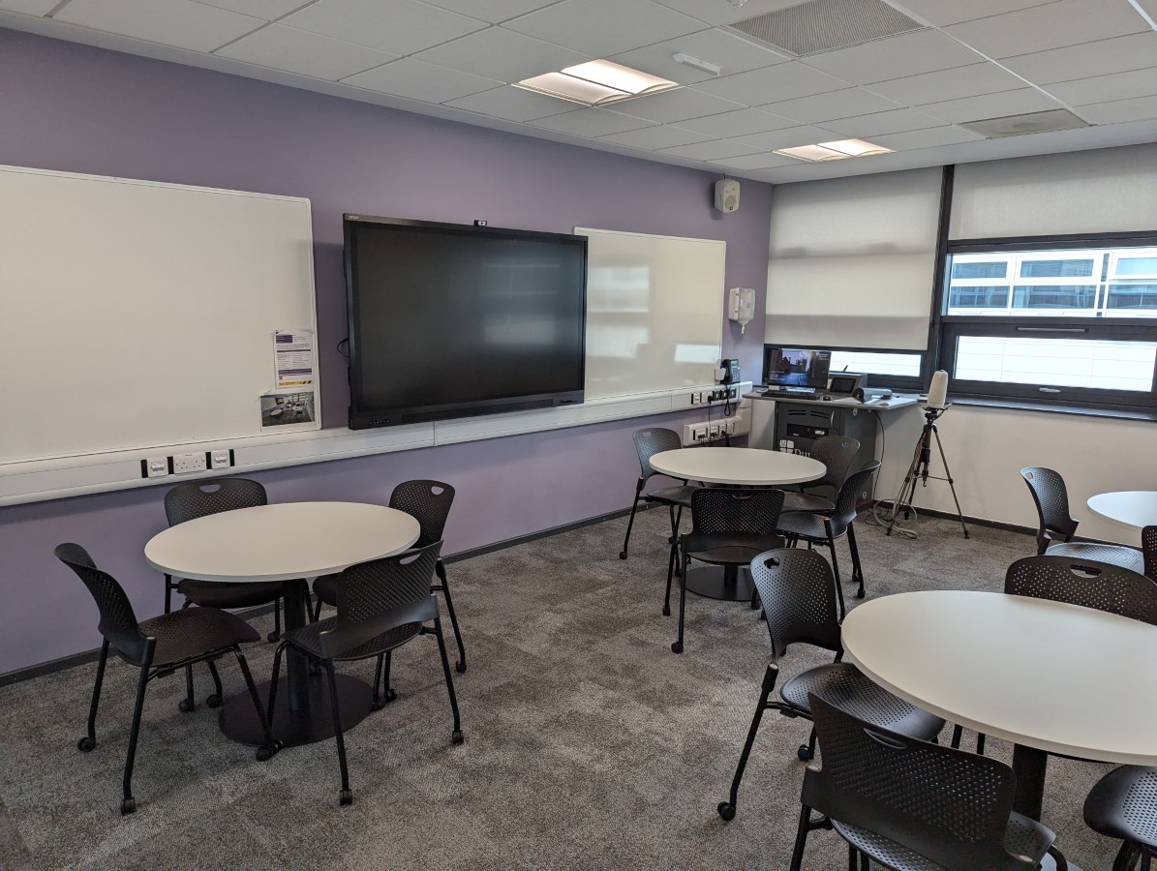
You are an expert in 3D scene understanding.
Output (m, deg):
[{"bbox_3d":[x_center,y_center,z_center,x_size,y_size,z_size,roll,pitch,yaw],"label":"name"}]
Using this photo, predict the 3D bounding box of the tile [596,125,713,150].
[{"bbox_3d":[0.518,-1.922,5.171,0.590,0.020,0.600,9,13,44],"label":"tile"}]

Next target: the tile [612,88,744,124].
[{"bbox_3d":[0.517,-1.782,4.330,0.600,0.020,0.600,9,13,44],"label":"tile"}]

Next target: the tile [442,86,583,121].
[{"bbox_3d":[-0.336,-1.778,4.293,0.585,0.020,0.600,10,13,44],"label":"tile"}]

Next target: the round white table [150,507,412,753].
[{"bbox_3d":[-1.142,0.748,3.234,1.000,0.737,1.000,1,9,0],"label":"round white table"}]

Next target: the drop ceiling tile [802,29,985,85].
[{"bbox_3d":[1.360,-1.632,3.474,0.600,0.020,0.600,10,13,44],"label":"drop ceiling tile"}]

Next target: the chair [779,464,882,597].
[{"bbox_3d":[1.278,0.510,4.295,0.570,0.820,0.540,5,11,29],"label":"chair"}]

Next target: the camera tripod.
[{"bbox_3d":[2.388,0.241,5.666,0.500,0.910,0.550,-4,10,-23],"label":"camera tripod"}]

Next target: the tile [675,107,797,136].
[{"bbox_3d":[0.937,-1.850,4.753,0.600,0.020,0.600,9,13,44],"label":"tile"}]

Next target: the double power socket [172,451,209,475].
[{"bbox_3d":[-1.841,0.131,3.806,0.018,0.086,0.146,9,13,44],"label":"double power socket"}]

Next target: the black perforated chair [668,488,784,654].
[{"bbox_3d":[0.716,0.585,3.833,0.540,0.820,0.570,0,9,0],"label":"black perforated chair"}]

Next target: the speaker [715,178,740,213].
[{"bbox_3d":[1.200,-1.927,6.467,0.150,0.230,0.160,-6,26,-13],"label":"speaker"}]

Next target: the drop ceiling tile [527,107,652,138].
[{"bbox_3d":[0.089,-1.851,4.745,0.600,0.020,0.600,9,13,44],"label":"drop ceiling tile"}]

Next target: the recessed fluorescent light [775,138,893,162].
[{"bbox_3d":[1.783,-2.012,5.601,0.600,0.080,0.600,9,13,44],"label":"recessed fluorescent light"}]

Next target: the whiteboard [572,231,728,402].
[{"bbox_3d":[0.606,-0.925,6.187,0.022,1.195,1.790,9,13,44],"label":"whiteboard"}]

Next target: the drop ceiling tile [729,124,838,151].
[{"bbox_3d":[1.358,-1.919,5.176,0.600,0.020,0.600,9,13,44],"label":"drop ceiling tile"}]

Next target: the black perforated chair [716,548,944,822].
[{"bbox_3d":[0.816,0.809,2.464,0.560,0.836,0.530,9,13,44],"label":"black perforated chair"}]

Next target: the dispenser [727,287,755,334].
[{"bbox_3d":[1.409,-1.068,6.918,0.115,0.385,0.210,9,13,44],"label":"dispenser"}]

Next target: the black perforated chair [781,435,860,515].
[{"bbox_3d":[1.401,0.437,4.975,0.590,0.826,0.530,-2,10,-16],"label":"black perforated chair"}]

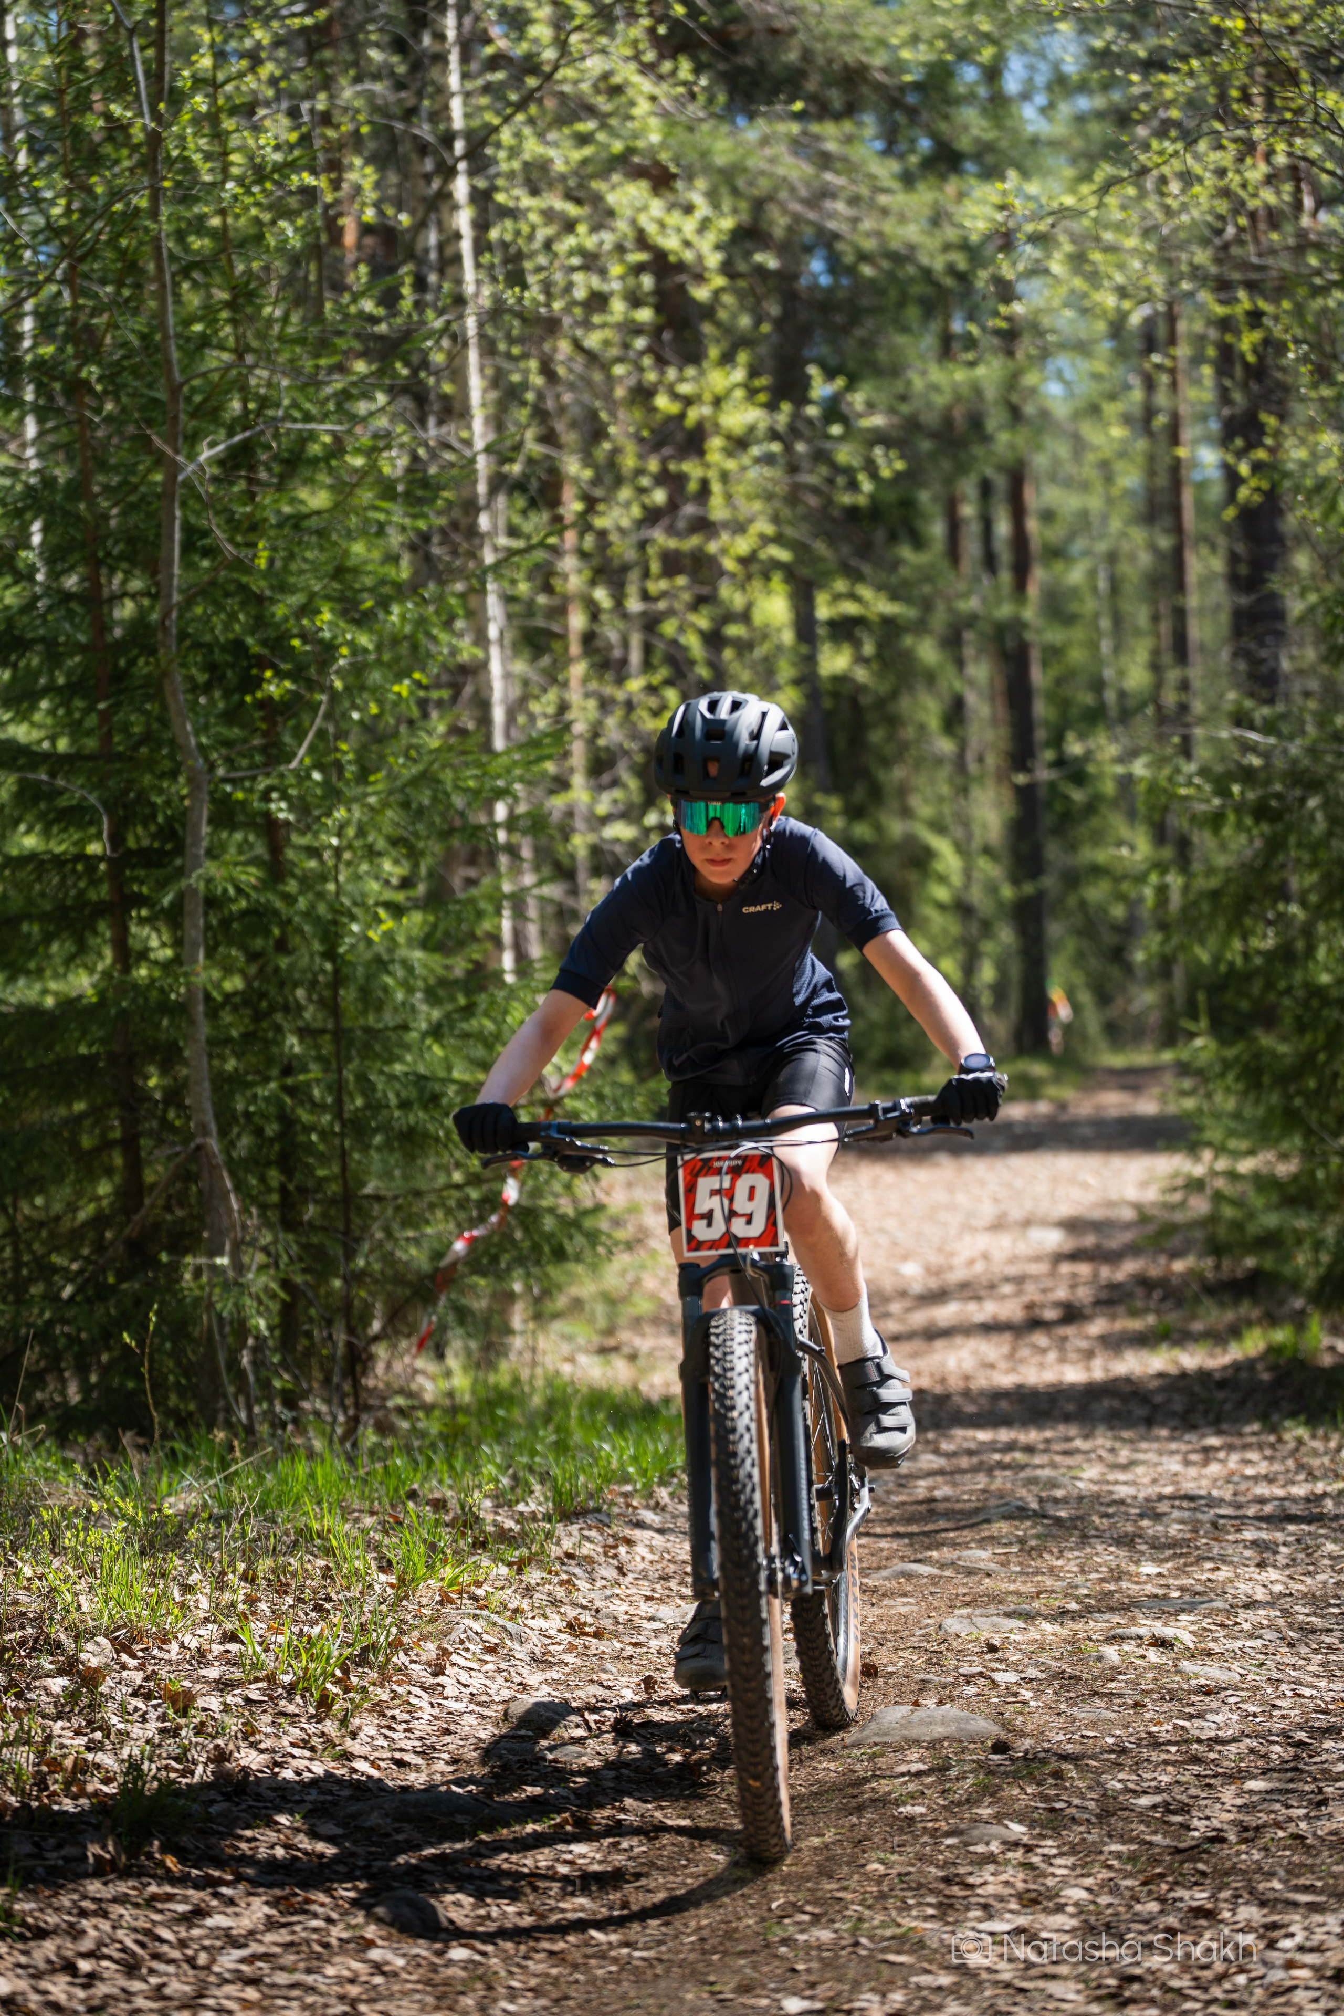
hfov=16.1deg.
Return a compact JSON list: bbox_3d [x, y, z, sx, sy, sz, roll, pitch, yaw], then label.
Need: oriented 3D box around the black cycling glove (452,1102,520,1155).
[{"bbox_3d":[-0.262,0.170,6.740,0.095,0.085,0.115,-3,15,1],"label":"black cycling glove"}]

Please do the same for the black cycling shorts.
[{"bbox_3d":[0.131,0.180,7.200,0.290,0.330,0.360,-2,12,7],"label":"black cycling shorts"}]

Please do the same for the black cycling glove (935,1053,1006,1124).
[{"bbox_3d":[0.422,0.113,6.730,0.098,0.095,0.115,1,15,3],"label":"black cycling glove"}]

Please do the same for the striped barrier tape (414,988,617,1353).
[{"bbox_3d":[-0.379,0.390,11.500,0.500,0.890,0.300,-1,0,0],"label":"striped barrier tape"}]

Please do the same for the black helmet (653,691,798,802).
[{"bbox_3d":[0.077,-0.376,6.840,0.205,0.150,0.270,1,17,9],"label":"black helmet"}]

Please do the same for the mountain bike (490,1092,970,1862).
[{"bbox_3d":[0.160,0.635,6.980,0.750,1.050,1.850,-4,0,7],"label":"mountain bike"}]

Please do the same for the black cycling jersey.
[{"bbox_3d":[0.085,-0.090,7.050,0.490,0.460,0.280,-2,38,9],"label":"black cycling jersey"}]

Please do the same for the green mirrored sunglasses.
[{"bbox_3d":[0.074,-0.283,6.800,0.136,0.053,0.130,0,14,9],"label":"green mirrored sunglasses"}]

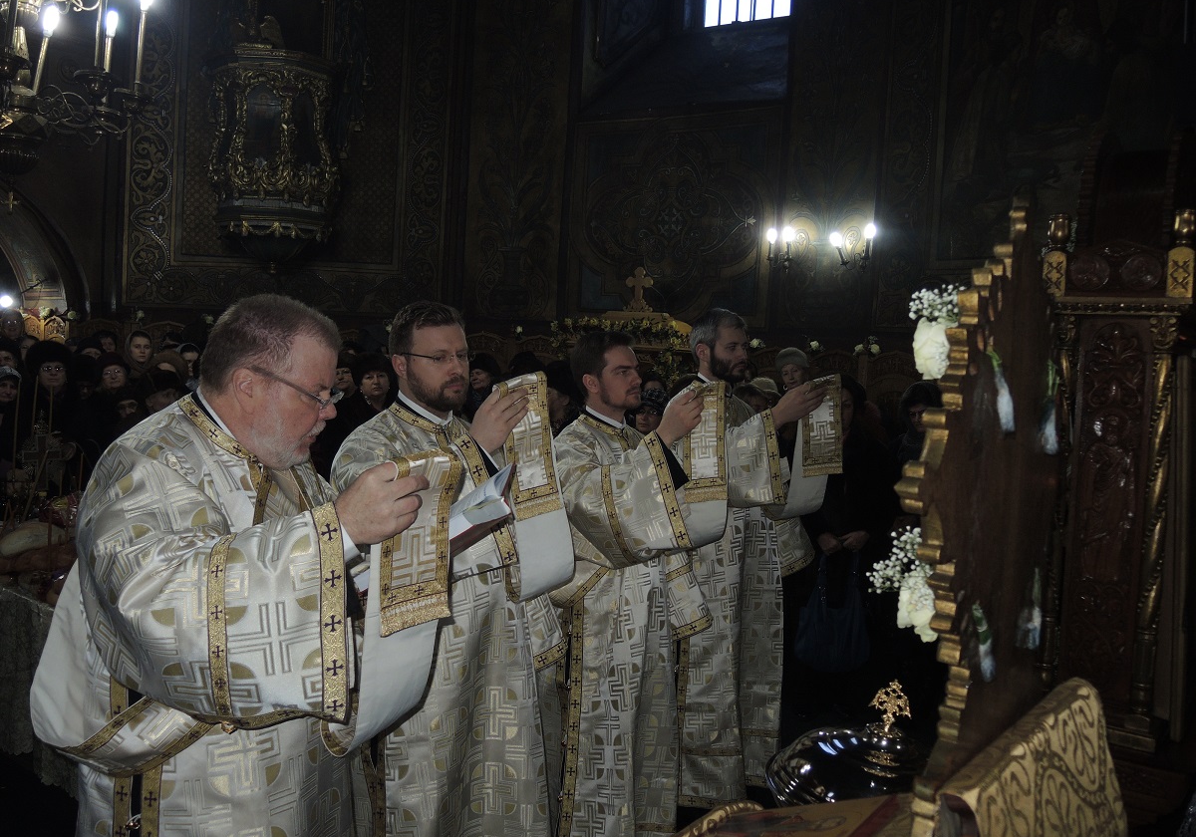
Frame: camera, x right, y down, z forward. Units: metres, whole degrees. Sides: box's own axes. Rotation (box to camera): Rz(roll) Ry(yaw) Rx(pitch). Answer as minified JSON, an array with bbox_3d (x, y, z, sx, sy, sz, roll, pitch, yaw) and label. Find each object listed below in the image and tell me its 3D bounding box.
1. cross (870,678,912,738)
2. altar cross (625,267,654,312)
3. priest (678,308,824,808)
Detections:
[{"bbox_3d":[0.559,0.554,1.850,0.083,0.102,0.015,10,3,20],"label":"cross"},{"bbox_3d":[0.334,-1.041,7.800,0.235,0.355,0.060,4,3,20],"label":"altar cross"},{"bbox_3d":[0.485,0.499,3.400,0.620,1.760,0.620,4,3,23],"label":"priest"}]

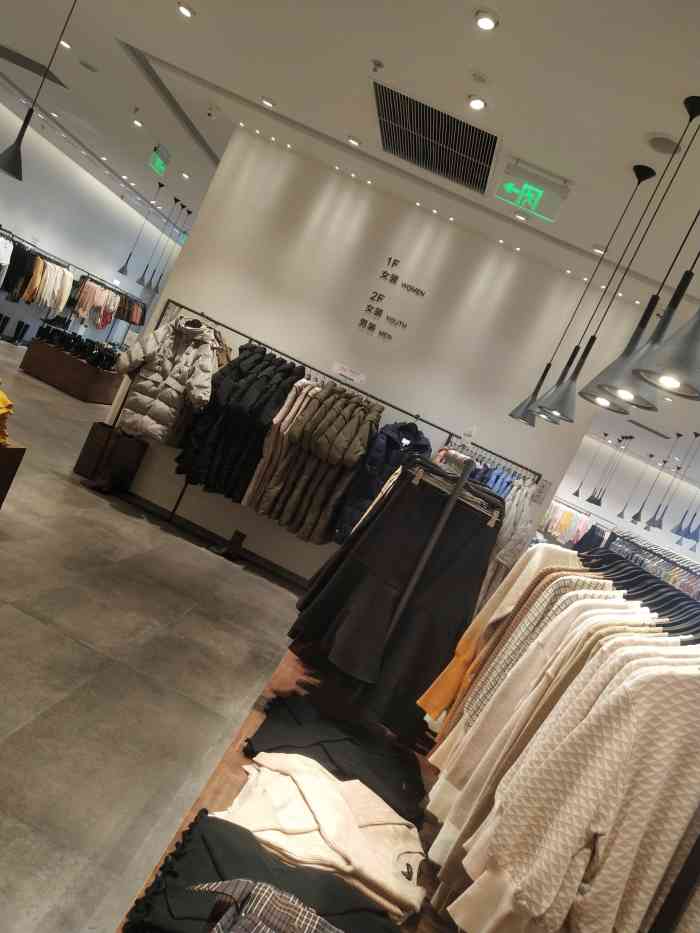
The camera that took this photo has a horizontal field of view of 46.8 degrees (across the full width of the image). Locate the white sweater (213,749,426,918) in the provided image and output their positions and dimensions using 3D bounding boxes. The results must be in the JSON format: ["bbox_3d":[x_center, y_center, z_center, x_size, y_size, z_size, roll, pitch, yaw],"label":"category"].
[{"bbox_3d":[-0.059,0.821,1.875,0.480,0.080,0.500,26,4,5],"label":"white sweater"}]

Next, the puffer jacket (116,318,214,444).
[{"bbox_3d":[-1.331,-0.660,5.770,0.700,0.890,0.330,26,4,5],"label":"puffer jacket"}]

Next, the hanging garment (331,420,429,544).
[{"bbox_3d":[0.214,0.149,5.617,0.540,0.970,0.300,26,4,5],"label":"hanging garment"}]

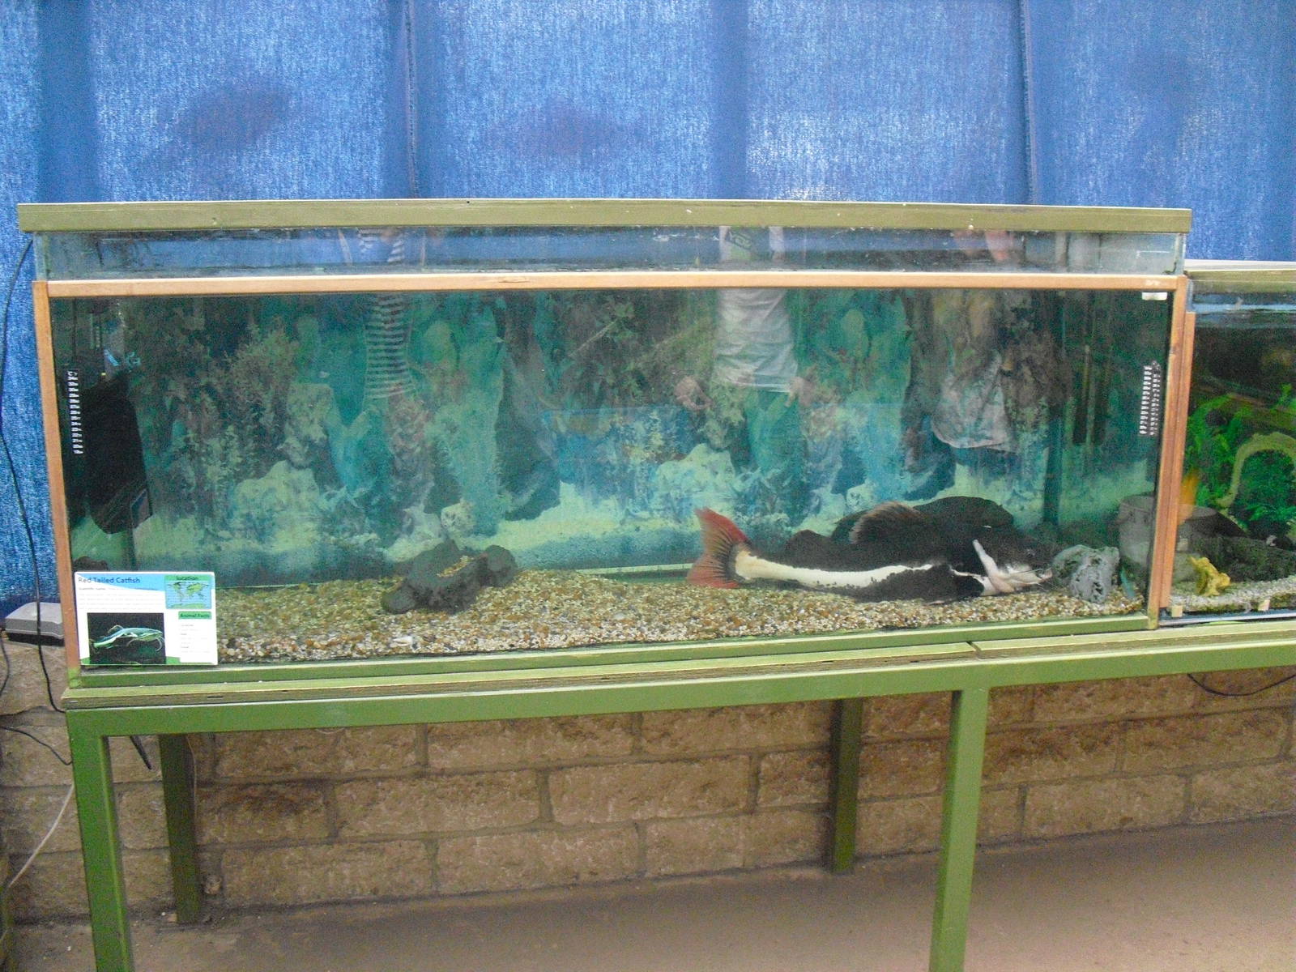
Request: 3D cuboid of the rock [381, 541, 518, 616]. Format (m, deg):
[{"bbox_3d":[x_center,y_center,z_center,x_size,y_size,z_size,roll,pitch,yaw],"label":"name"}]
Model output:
[{"bbox_3d":[-0.358,0.156,2.409,0.222,0.108,0.150,-2,13,-9],"label":"rock"}]

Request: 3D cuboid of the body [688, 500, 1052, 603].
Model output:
[{"bbox_3d":[0.402,0.114,2.481,0.640,0.165,0.175,-1,13,-5],"label":"body"}]

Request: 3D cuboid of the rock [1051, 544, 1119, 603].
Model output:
[{"bbox_3d":[0.791,0.157,2.469,0.100,0.095,0.100,-2,13,-9],"label":"rock"}]

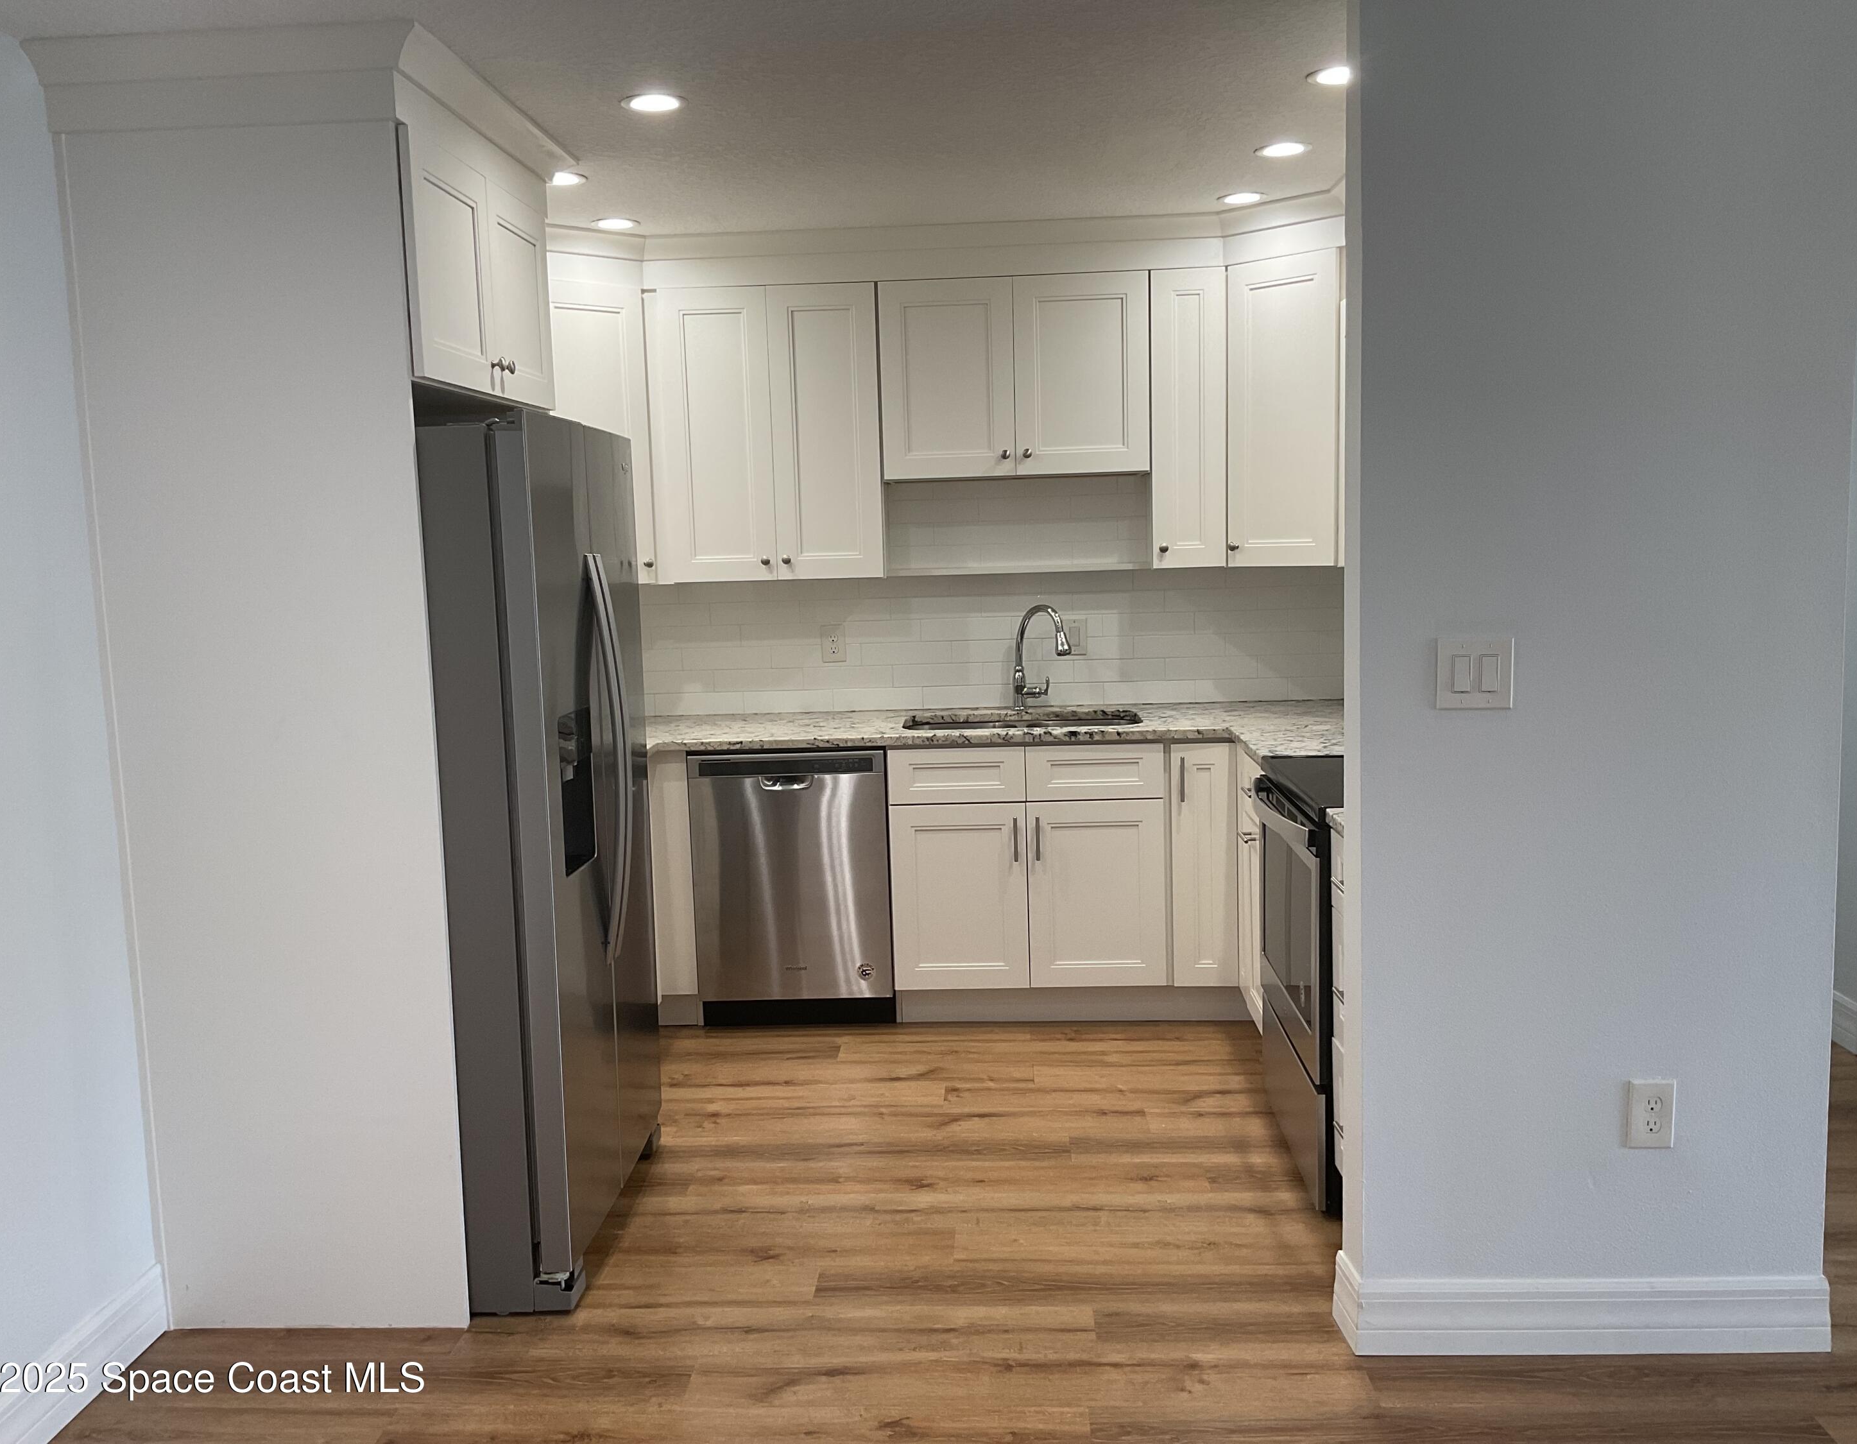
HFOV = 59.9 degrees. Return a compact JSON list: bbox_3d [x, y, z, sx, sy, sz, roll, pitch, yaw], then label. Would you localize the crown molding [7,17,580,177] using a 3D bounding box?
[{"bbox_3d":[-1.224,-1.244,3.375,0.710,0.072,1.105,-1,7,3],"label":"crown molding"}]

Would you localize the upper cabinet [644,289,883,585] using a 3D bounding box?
[{"bbox_3d":[-0.507,-0.920,5.224,0.730,0.915,0.325,-1,7,3],"label":"upper cabinet"}]

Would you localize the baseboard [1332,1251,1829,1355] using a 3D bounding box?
[{"bbox_3d":[1.211,1.075,3.011,0.855,0.139,0.150,-1,7,3],"label":"baseboard"}]

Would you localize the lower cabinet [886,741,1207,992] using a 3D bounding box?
[{"bbox_3d":[0.358,0.413,5.172,0.900,0.755,0.610,-1,7,3],"label":"lower cabinet"}]

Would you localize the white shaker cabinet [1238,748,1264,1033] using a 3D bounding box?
[{"bbox_3d":[1.220,0.454,4.586,0.610,0.755,0.490,-1,7,3],"label":"white shaker cabinet"}]

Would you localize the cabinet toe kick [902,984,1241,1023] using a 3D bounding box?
[{"bbox_3d":[0.454,0.876,5.006,1.090,0.112,0.018,-1,7,3],"label":"cabinet toe kick"}]

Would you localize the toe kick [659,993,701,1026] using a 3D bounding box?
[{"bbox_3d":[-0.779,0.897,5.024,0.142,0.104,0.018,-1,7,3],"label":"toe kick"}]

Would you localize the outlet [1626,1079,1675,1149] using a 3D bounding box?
[{"bbox_3d":[1.297,0.706,2.894,0.081,0.125,0.008,-1,7,3],"label":"outlet"}]

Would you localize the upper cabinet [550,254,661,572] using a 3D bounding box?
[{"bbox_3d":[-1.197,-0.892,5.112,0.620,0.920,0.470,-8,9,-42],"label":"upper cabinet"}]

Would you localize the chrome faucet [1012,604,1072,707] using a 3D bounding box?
[{"bbox_3d":[0.350,-0.200,5.256,0.230,0.355,0.110,5,9,44],"label":"chrome faucet"}]

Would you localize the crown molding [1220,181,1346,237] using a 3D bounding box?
[{"bbox_3d":[1.026,-1.493,4.746,0.060,0.065,0.430,-8,9,-42],"label":"crown molding"}]

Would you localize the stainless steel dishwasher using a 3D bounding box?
[{"bbox_3d":[-0.400,0.491,5.222,0.603,0.865,0.620,-1,7,3],"label":"stainless steel dishwasher"}]

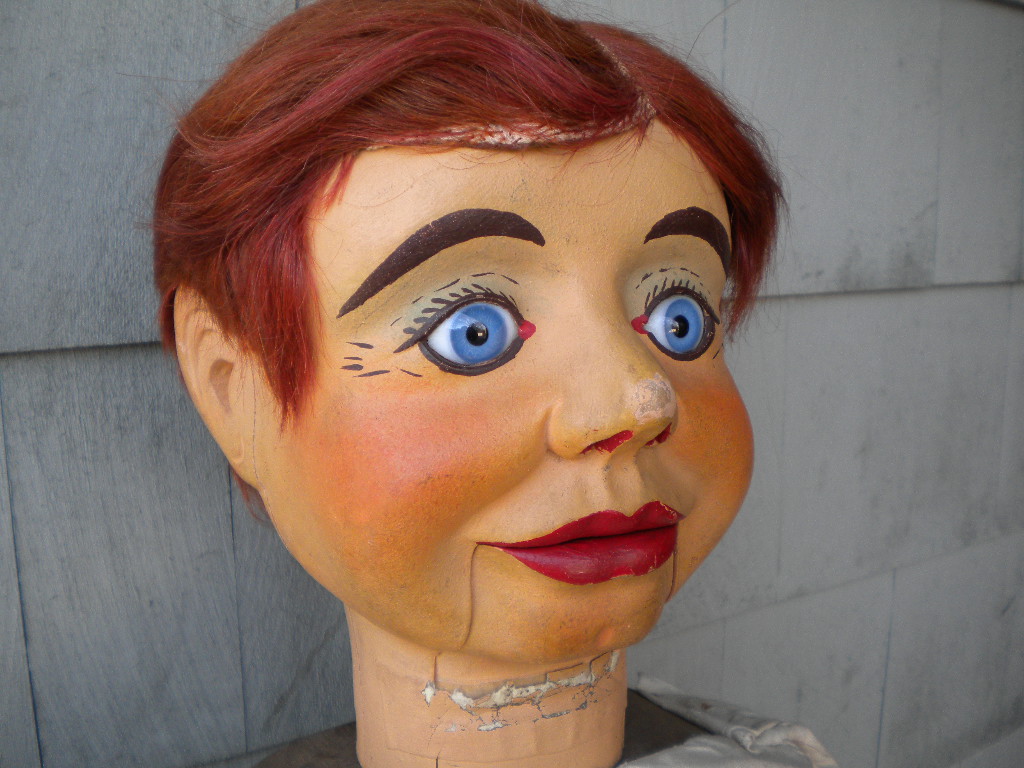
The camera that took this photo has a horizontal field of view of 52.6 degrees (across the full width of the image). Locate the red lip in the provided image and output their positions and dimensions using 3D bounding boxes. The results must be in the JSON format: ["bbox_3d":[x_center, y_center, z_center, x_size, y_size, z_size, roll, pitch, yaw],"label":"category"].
[{"bbox_3d":[0.030,0.047,0.320,0.081,0.022,0.024,-3,11,-30],"label":"red lip"}]

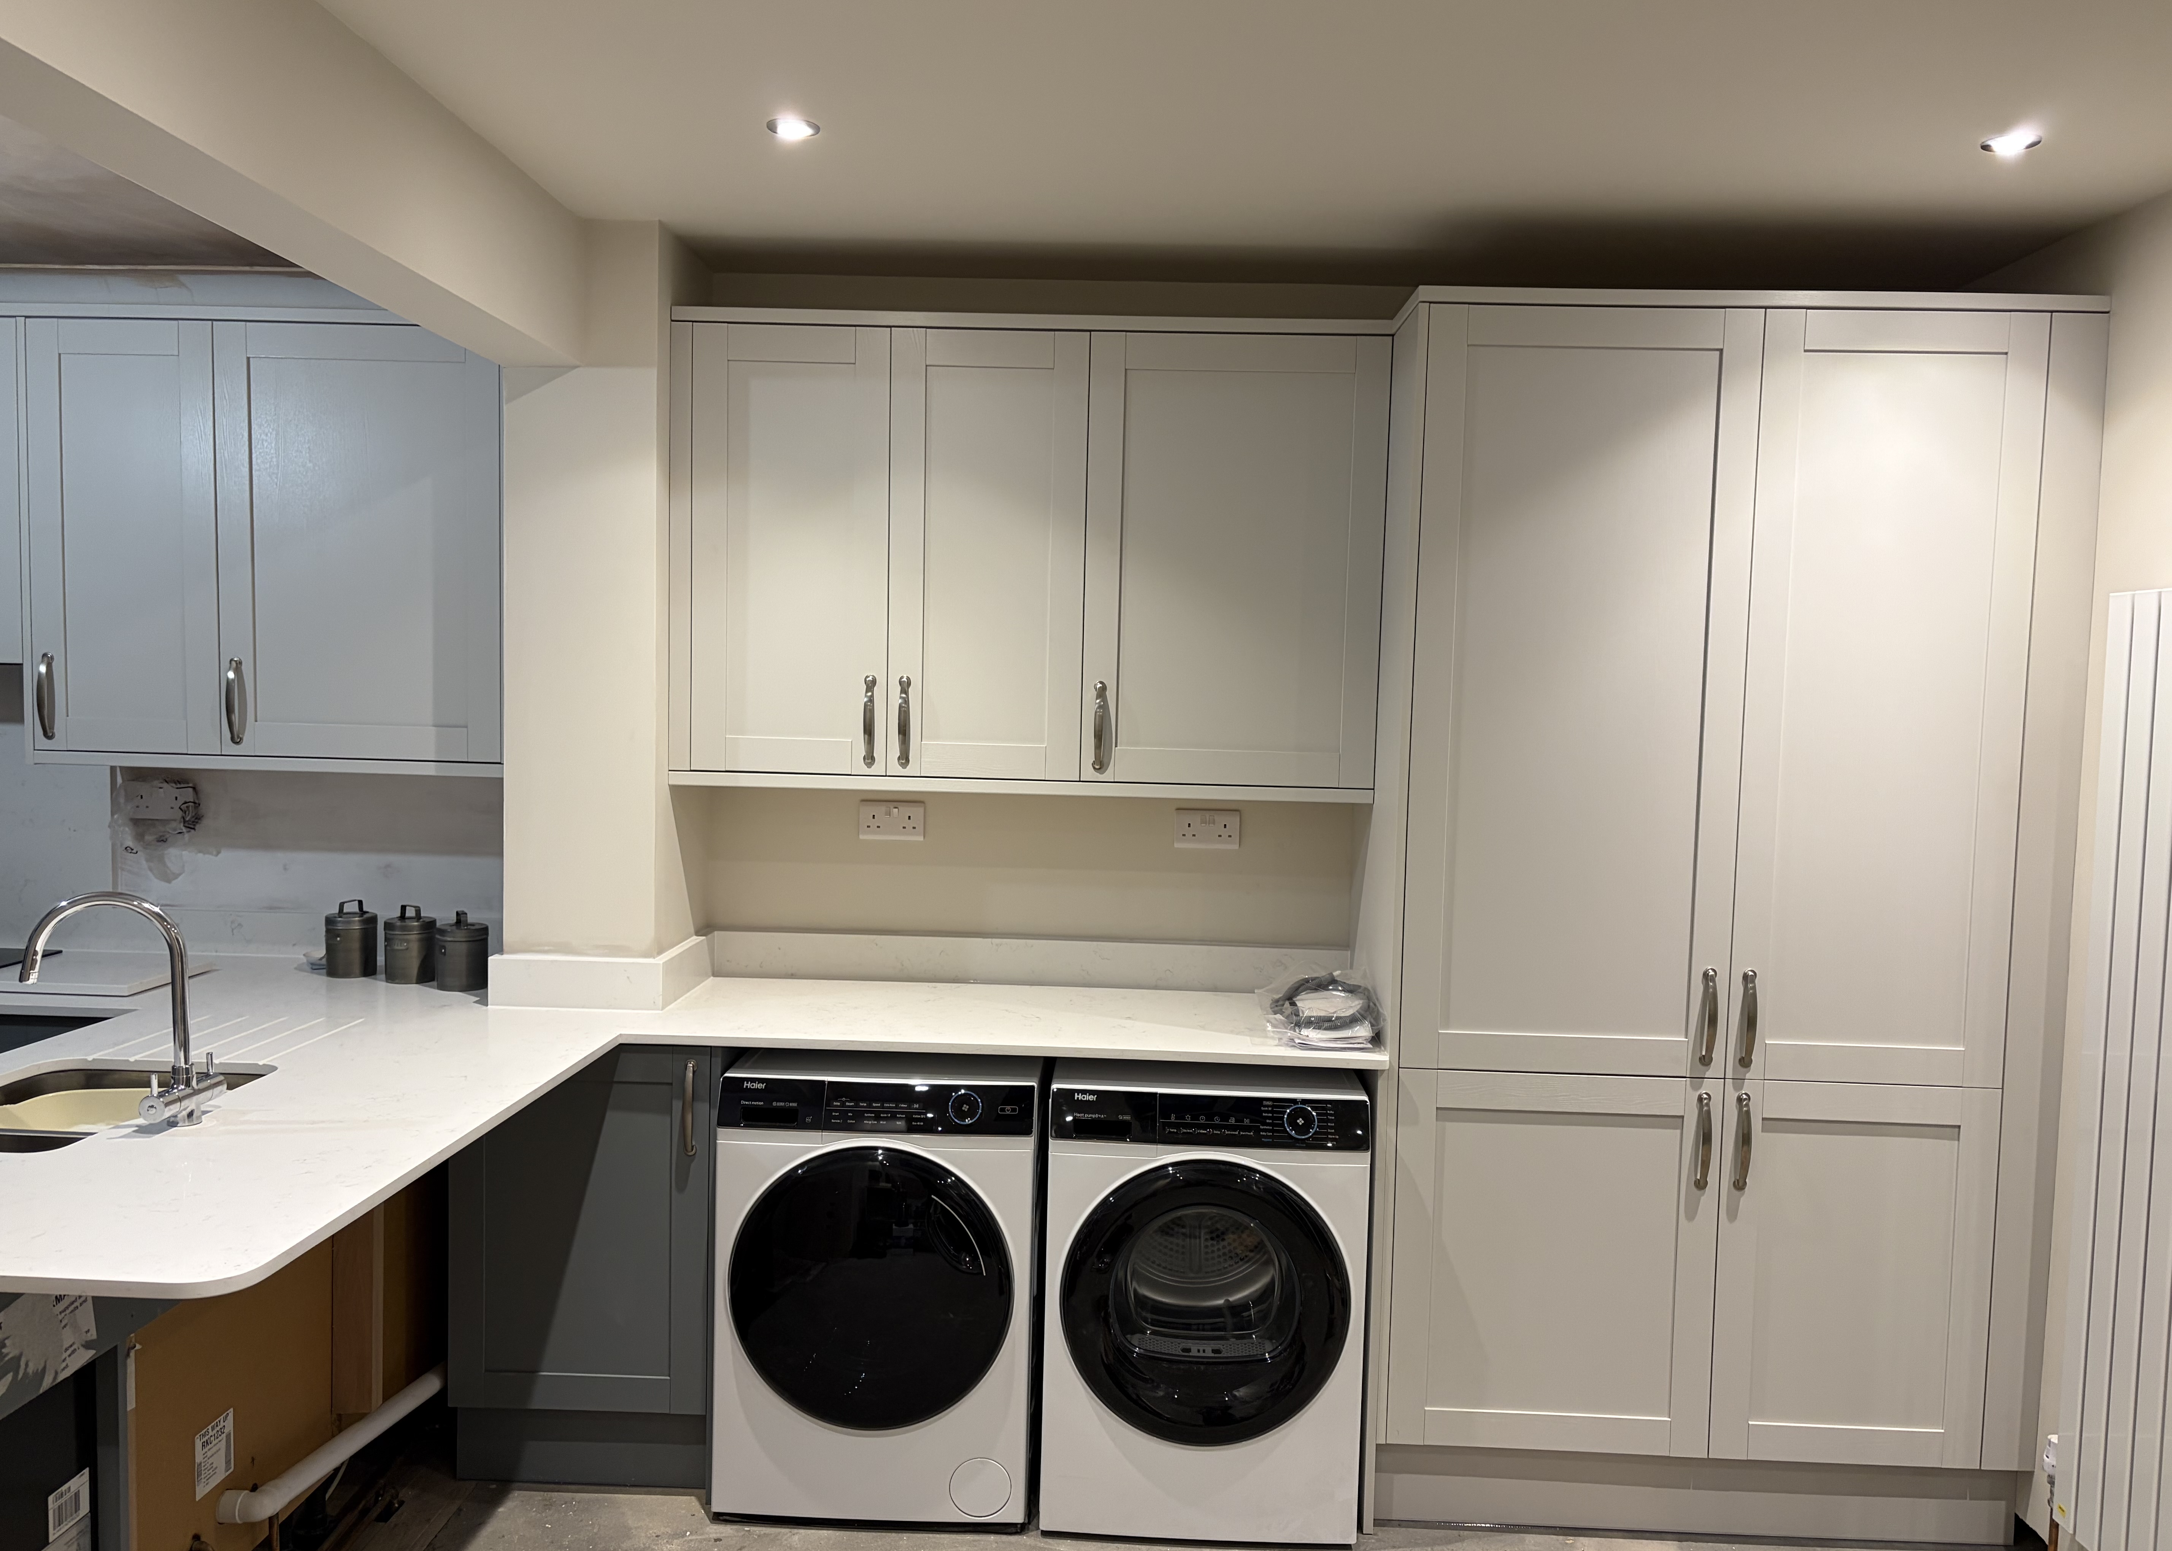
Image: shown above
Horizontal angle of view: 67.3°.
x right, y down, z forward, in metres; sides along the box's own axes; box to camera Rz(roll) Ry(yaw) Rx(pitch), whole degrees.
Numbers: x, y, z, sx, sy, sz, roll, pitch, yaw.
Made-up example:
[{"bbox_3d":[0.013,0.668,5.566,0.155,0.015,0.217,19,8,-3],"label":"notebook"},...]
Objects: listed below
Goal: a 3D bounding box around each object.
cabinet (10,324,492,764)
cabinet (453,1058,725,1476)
[{"bbox_3d":[-1.718,-0.492,3.573,1.018,0.942,0.324,1,4,2],"label":"cabinet"},{"bbox_3d":[-0.955,0.932,3.393,0.515,0.882,0.540,1,4,2],"label":"cabinet"}]

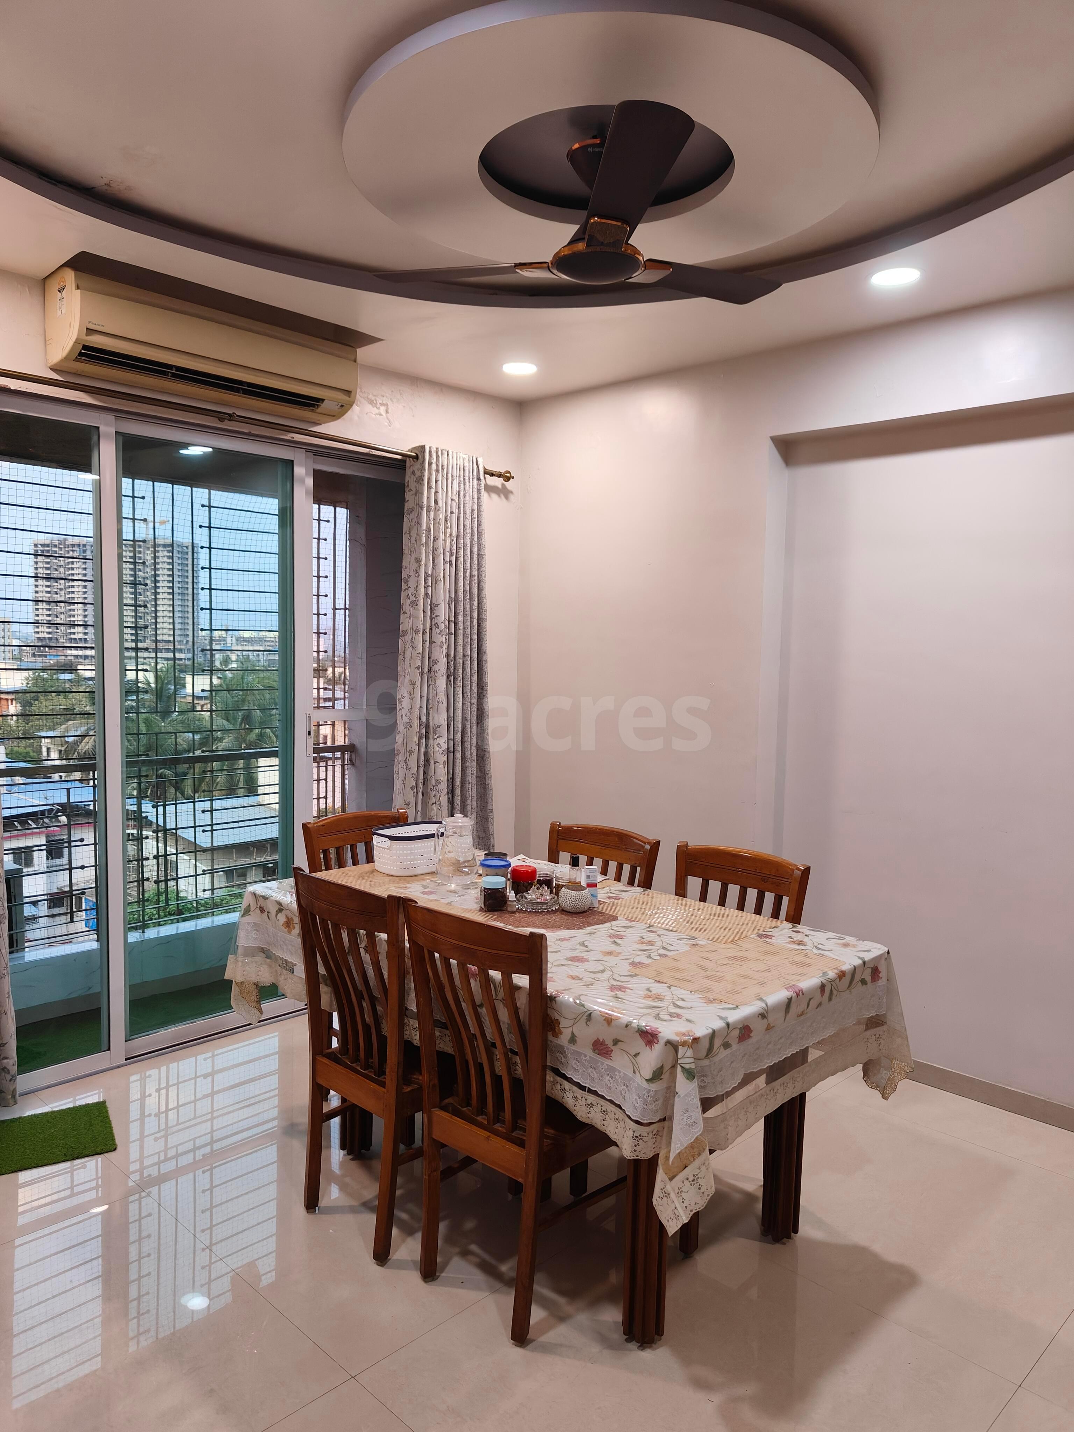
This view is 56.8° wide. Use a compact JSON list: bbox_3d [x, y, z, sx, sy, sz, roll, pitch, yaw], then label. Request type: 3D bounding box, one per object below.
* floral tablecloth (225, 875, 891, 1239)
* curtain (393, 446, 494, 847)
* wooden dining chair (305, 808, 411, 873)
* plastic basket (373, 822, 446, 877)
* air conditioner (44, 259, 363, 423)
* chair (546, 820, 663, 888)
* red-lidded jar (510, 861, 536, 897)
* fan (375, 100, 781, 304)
[{"bbox_3d":[0.013,0.733,2.775,1.700,0.370,0.980,5,6,44],"label":"floral tablecloth"},{"bbox_3d":[-0.402,0.009,4.376,0.142,2.323,0.496,5,6,44],"label":"curtain"},{"bbox_3d":[-0.455,0.828,3.313,0.510,0.925,0.430,5,6,44],"label":"wooden dining chair"},{"bbox_3d":[-0.396,0.437,3.346,0.340,0.125,0.220,-3,6,-41],"label":"plastic basket"},{"bbox_3d":[-1.136,-1.291,3.535,0.250,0.285,1.065,5,6,44],"label":"air conditioner"},{"bbox_3d":[0.057,0.851,3.123,0.430,0.925,0.510,5,6,44],"label":"chair"},{"bbox_3d":[-0.041,0.485,2.958,0.076,0.098,0.076,1,4,-1],"label":"red-lidded jar"},{"bbox_3d":[0.141,-1.240,2.364,1.130,0.320,1.060,0,4,-7],"label":"fan"}]

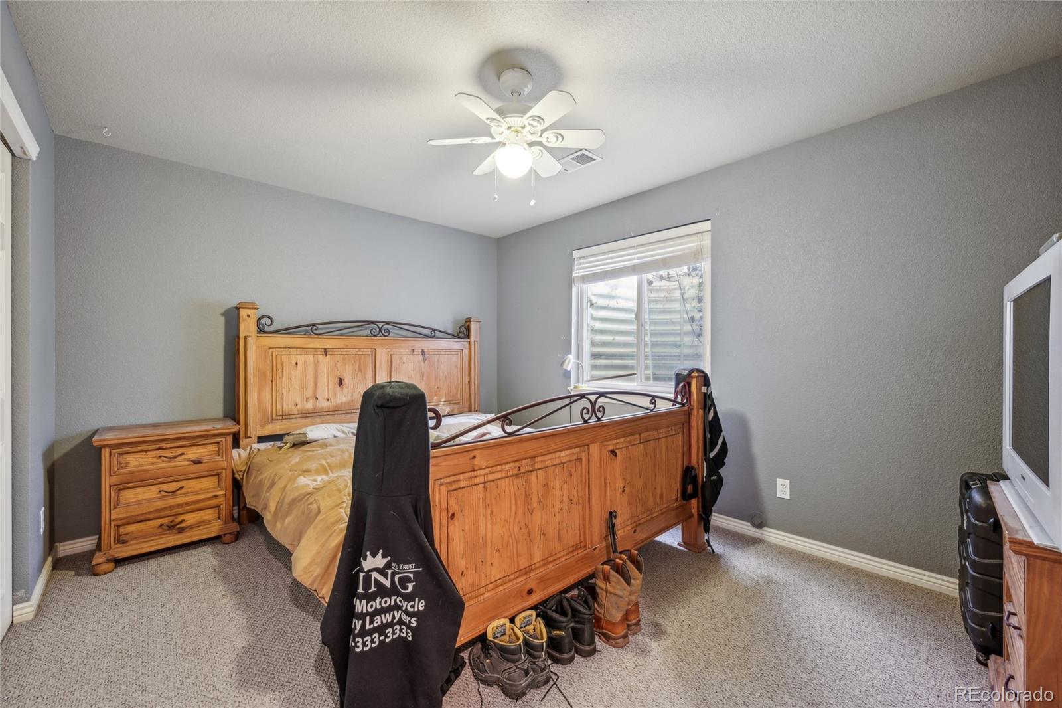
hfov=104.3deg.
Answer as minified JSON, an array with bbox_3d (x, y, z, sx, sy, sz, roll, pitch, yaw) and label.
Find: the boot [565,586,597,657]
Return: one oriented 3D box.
[{"bbox_3d":[0.118,1.075,1.743,0.112,0.210,0.295,0,0,-41],"label":"boot"}]

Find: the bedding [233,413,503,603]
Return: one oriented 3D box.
[{"bbox_3d":[-0.536,0.755,2.696,2.050,0.490,2.100,0,0,-42],"label":"bedding"}]

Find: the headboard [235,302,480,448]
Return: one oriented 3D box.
[{"bbox_3d":[-1.273,0.405,3.547,2.040,1.550,0.120,0,0,-42],"label":"headboard"}]

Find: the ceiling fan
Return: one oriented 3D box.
[{"bbox_3d":[-0.070,-1.020,1.870,0.820,0.460,0.790,0,0,0],"label":"ceiling fan"}]

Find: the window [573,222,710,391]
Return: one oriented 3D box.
[{"bbox_3d":[0.865,-0.303,3.320,1.220,1.230,0.120,0,0,44],"label":"window"}]

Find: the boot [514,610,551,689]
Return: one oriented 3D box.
[{"bbox_3d":[-0.068,1.085,1.589,0.112,0.190,0.295,0,0,-42],"label":"boot"}]

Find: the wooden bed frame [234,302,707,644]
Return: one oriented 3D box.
[{"bbox_3d":[-0.494,0.405,2.694,2.040,1.550,2.400,0,0,-42],"label":"wooden bed frame"}]

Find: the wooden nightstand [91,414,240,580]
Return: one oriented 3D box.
[{"bbox_3d":[-2.219,0.820,2.566,0.650,0.720,0.410,0,0,-40],"label":"wooden nightstand"}]

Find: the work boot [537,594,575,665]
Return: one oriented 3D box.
[{"bbox_3d":[0.026,1.075,1.699,0.112,0.210,0.295,0,0,-41],"label":"work boot"}]

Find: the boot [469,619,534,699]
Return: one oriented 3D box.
[{"bbox_3d":[-0.134,1.085,1.546,0.295,0.190,0.112,0,0,44],"label":"boot"}]

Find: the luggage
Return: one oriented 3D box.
[{"bbox_3d":[1.915,0.832,1.528,0.480,0.695,0.280,0,0,45],"label":"luggage"}]

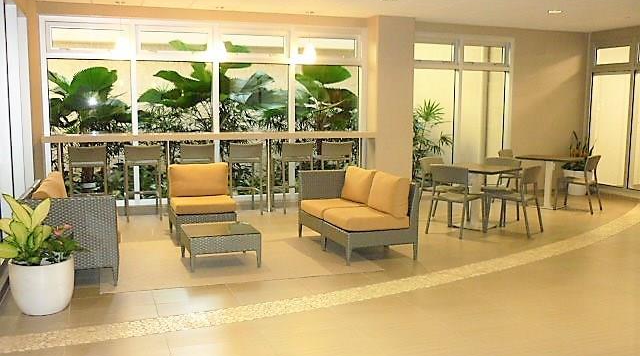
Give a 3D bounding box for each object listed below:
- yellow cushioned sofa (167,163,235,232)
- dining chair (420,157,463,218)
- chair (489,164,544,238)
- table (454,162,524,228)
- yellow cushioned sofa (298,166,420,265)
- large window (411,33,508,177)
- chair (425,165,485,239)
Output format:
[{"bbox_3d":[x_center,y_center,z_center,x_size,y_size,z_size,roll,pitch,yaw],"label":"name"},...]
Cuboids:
[{"bbox_3d":[-1.353,0.268,6.942,0.650,0.820,0.740,-1,7,-15],"label":"yellow cushioned sofa"},{"bbox_3d":[1.575,0.166,7.817,0.540,0.790,0.475,6,8,39],"label":"dining chair"},{"bbox_3d":[2.293,0.248,7.142,0.540,0.790,0.475,6,9,40],"label":"chair"},{"bbox_3d":[1.939,0.240,7.636,0.780,0.755,0.780,6,9,42],"label":"table"},{"bbox_3d":[0.372,0.335,6.427,0.750,0.820,1.380,-2,7,-20],"label":"yellow cushioned sofa"},{"bbox_3d":[2.138,-1.008,9.556,1.900,2.390,0.130,-2,7,-19],"label":"large window"},{"bbox_3d":[1.633,0.263,7.238,0.500,0.795,0.570,6,9,42],"label":"chair"}]

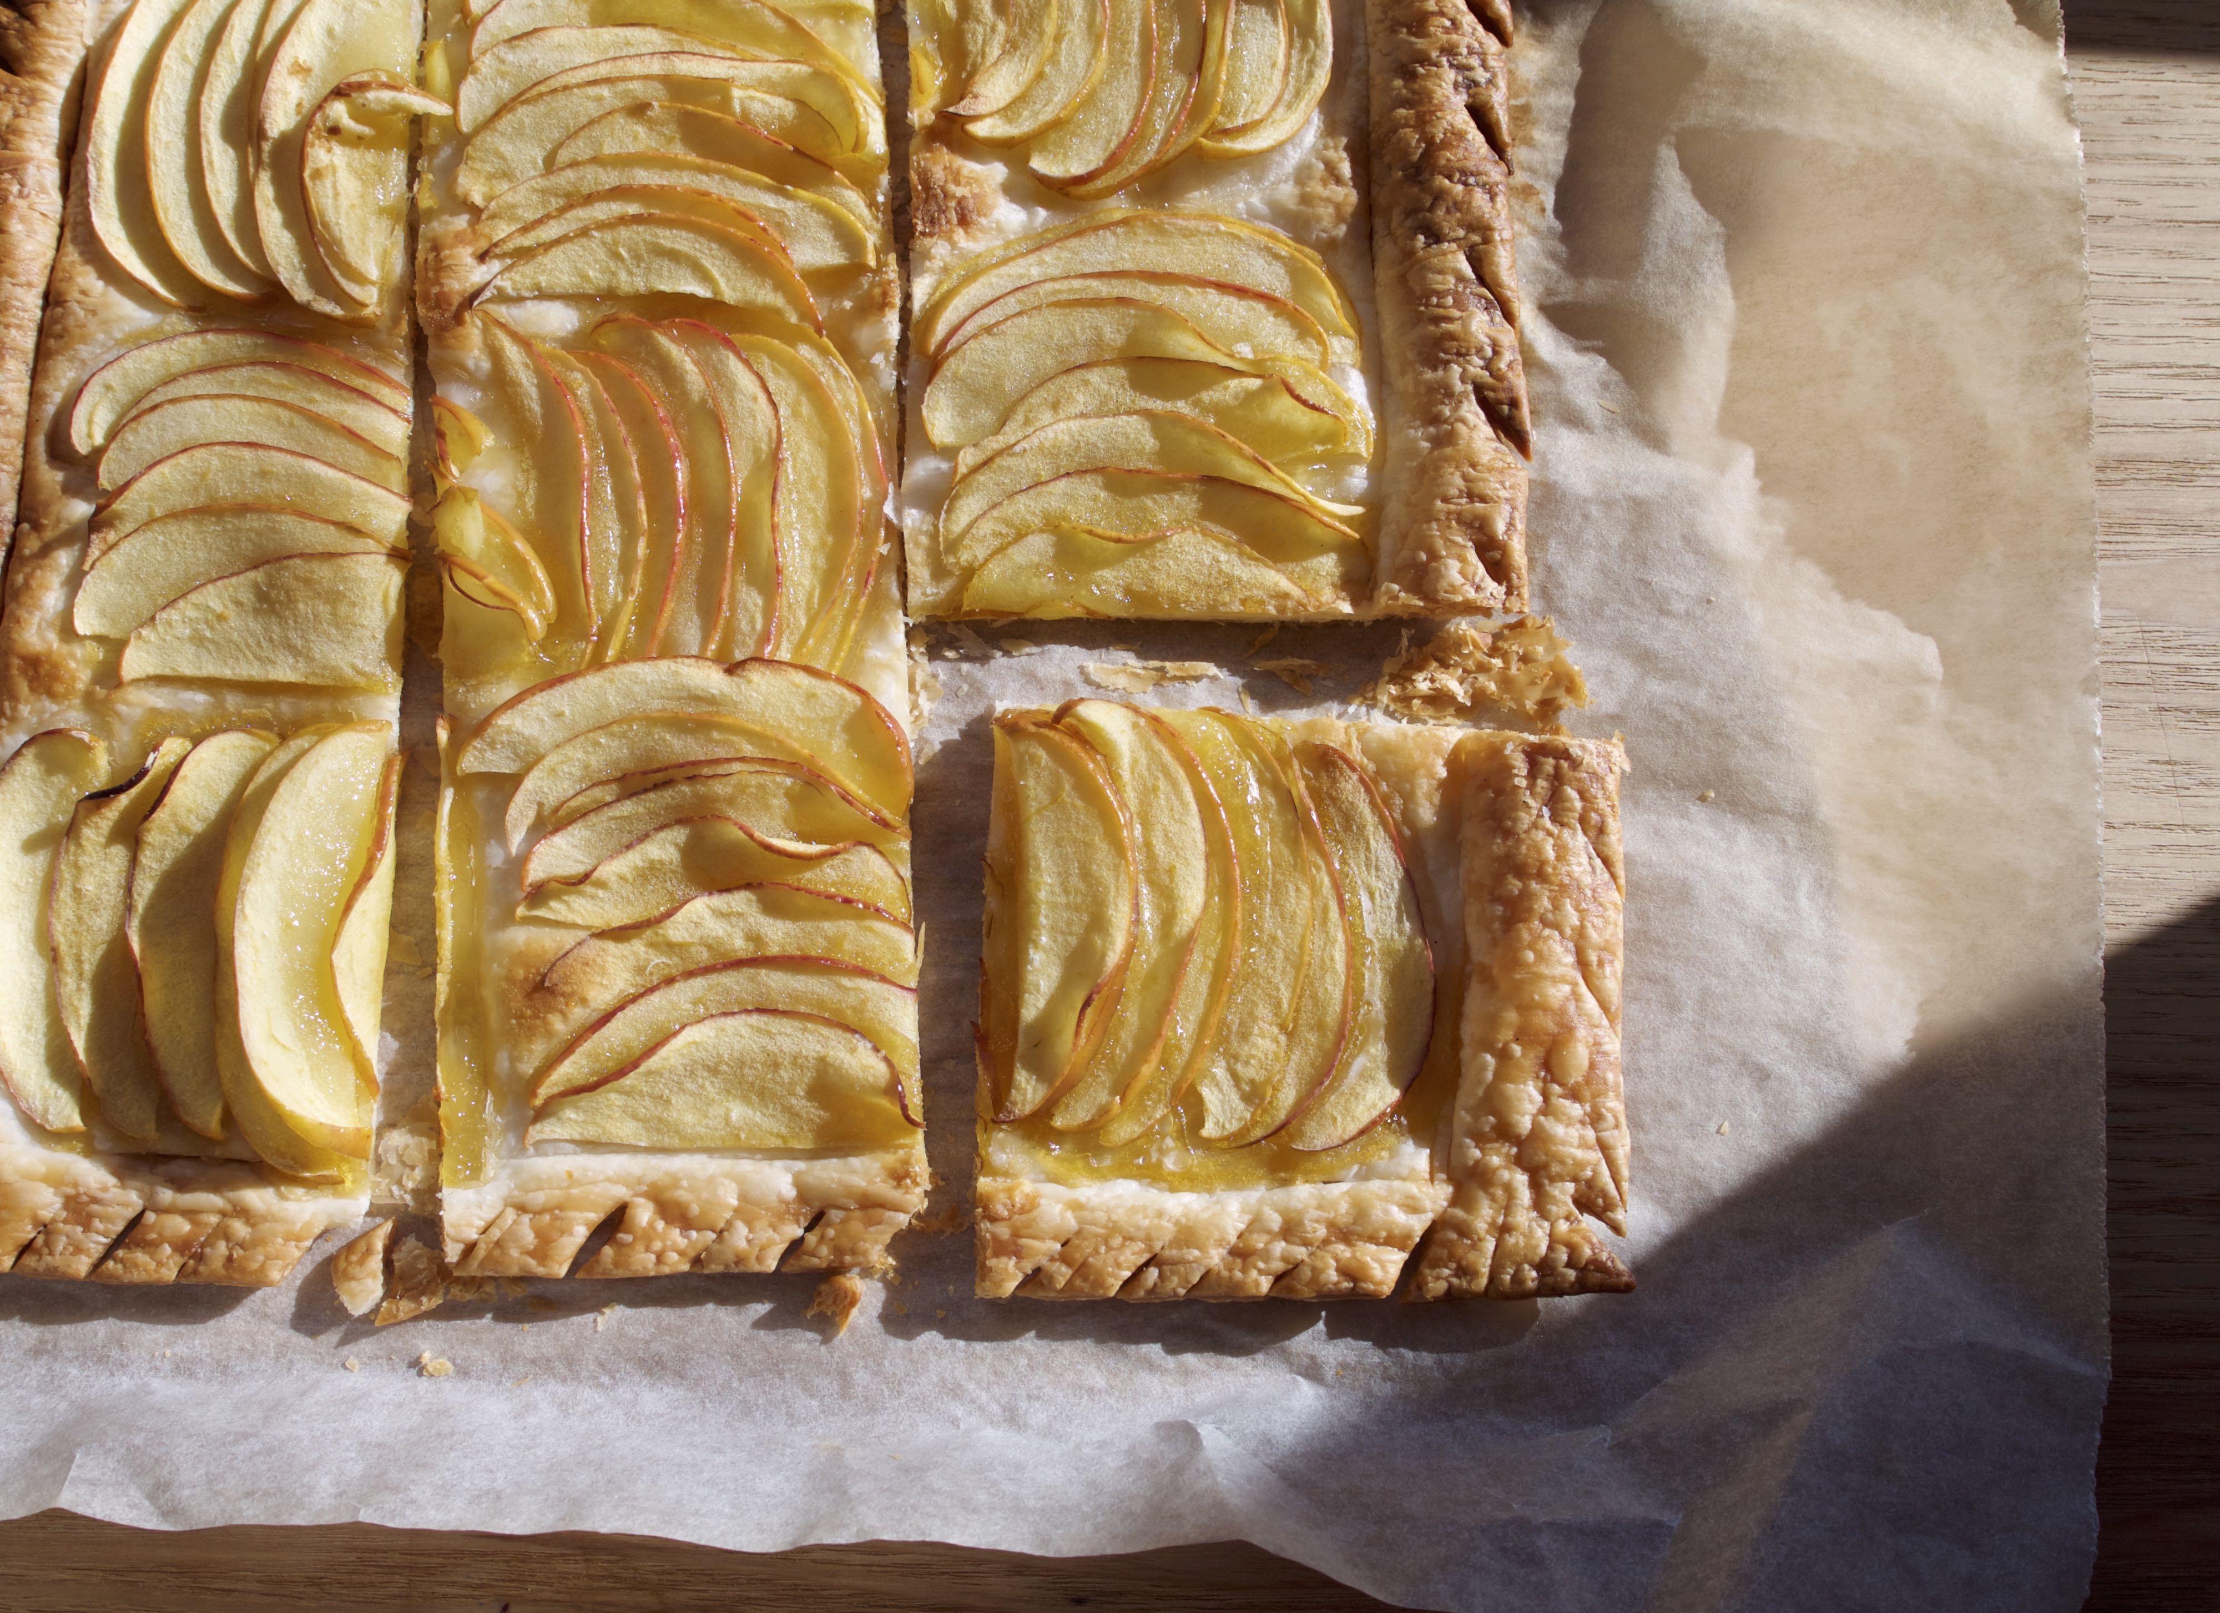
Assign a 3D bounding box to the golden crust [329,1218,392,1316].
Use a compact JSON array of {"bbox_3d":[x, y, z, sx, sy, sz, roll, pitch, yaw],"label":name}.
[{"bbox_3d":[-0.124,0.077,0.384,0.009,0.009,0.015,19,82,3],"label":"golden crust"}]

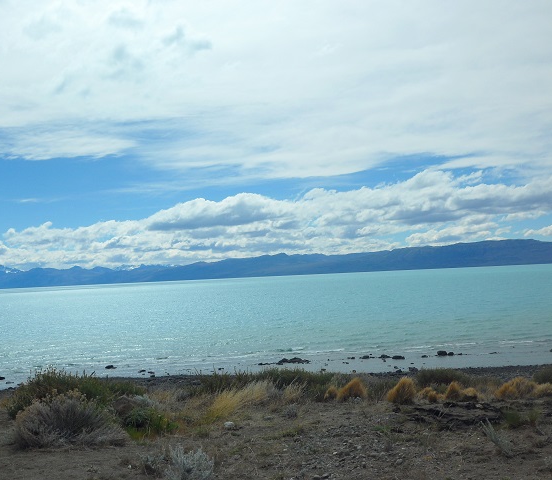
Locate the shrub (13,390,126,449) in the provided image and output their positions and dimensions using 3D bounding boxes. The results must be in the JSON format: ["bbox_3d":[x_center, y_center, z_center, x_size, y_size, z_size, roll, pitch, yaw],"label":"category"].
[{"bbox_3d":[-2.536,2.198,8.400,1.380,0.660,1.150,-3,-3,0],"label":"shrub"}]

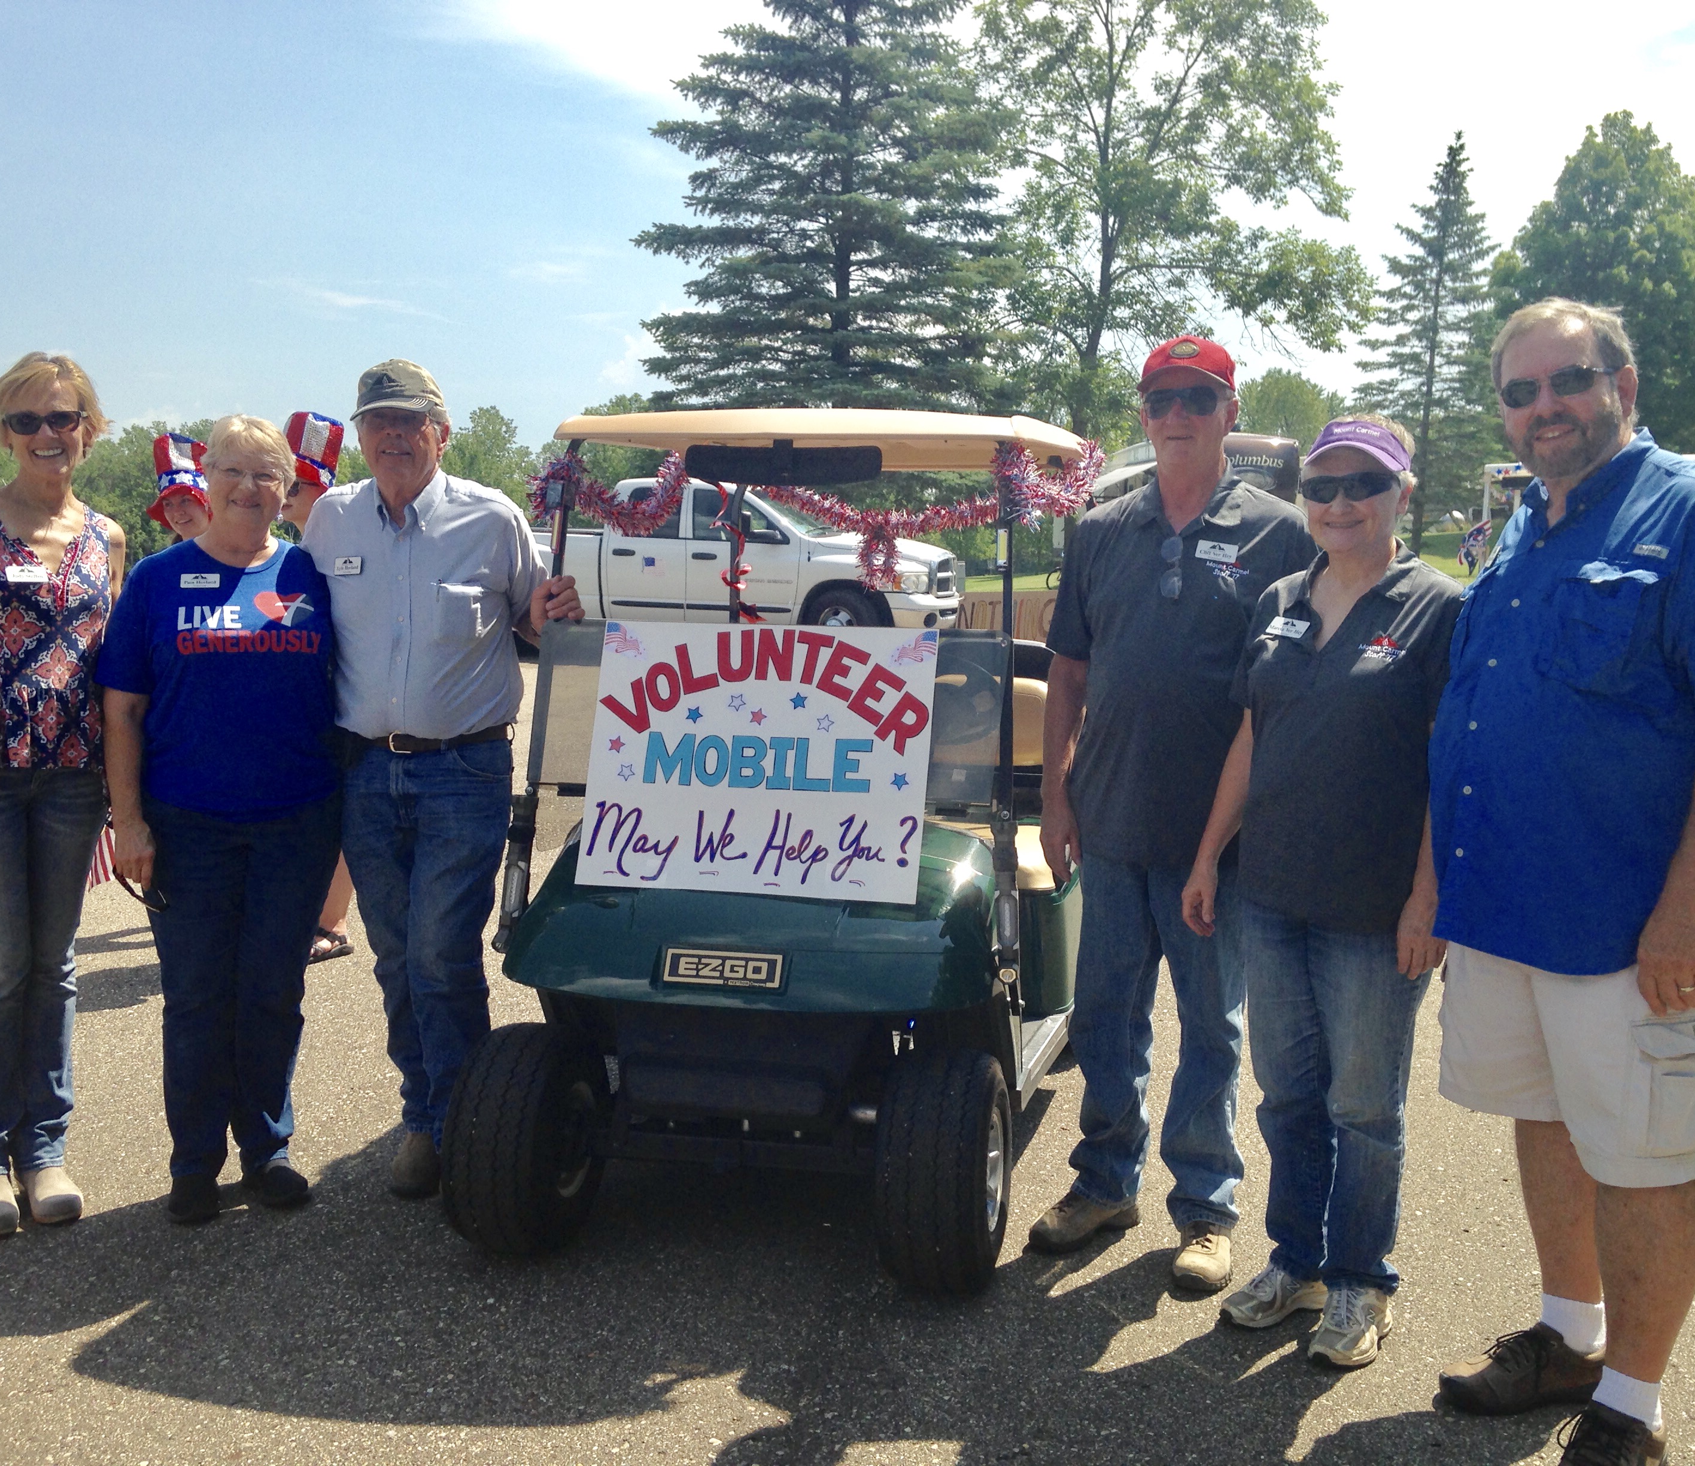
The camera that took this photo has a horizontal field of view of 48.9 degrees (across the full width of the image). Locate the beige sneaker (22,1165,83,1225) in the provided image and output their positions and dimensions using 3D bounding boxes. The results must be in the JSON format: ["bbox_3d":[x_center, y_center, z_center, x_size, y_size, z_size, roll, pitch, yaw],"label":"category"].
[{"bbox_3d":[-1.646,0.913,3.840,0.100,0.110,0.260,-2,7,-31],"label":"beige sneaker"}]

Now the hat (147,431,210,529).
[{"bbox_3d":[-2.200,-0.834,6.150,0.235,0.250,0.275,-3,-2,-12],"label":"hat"}]

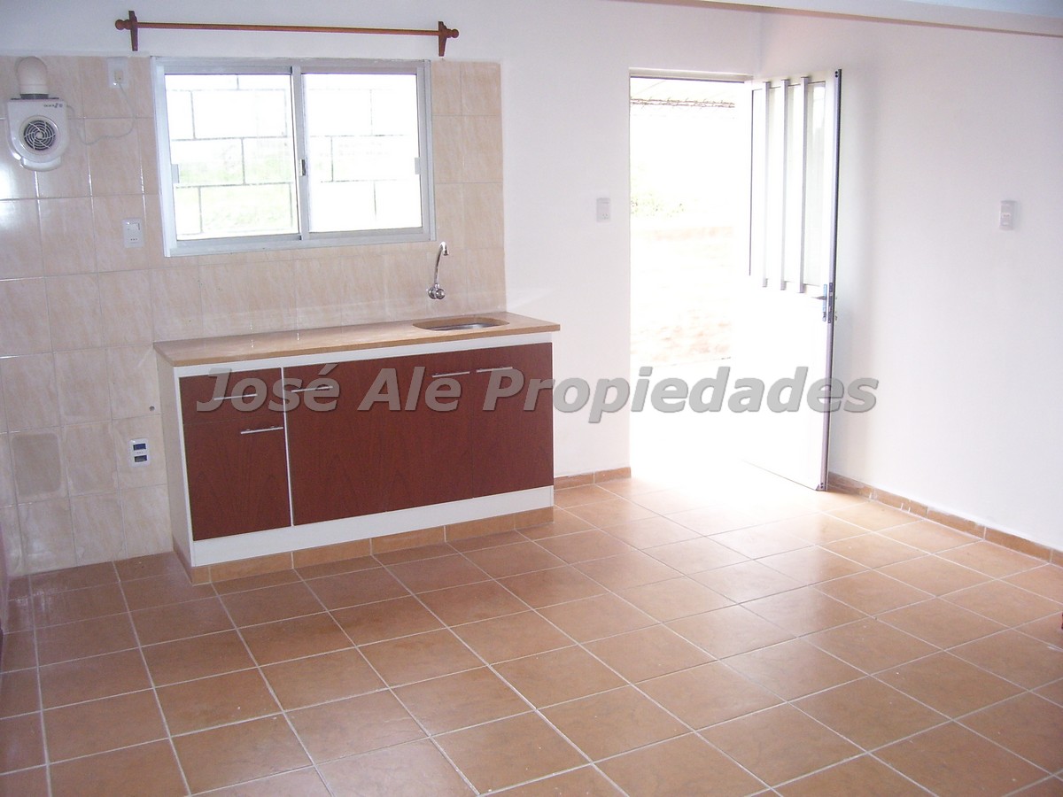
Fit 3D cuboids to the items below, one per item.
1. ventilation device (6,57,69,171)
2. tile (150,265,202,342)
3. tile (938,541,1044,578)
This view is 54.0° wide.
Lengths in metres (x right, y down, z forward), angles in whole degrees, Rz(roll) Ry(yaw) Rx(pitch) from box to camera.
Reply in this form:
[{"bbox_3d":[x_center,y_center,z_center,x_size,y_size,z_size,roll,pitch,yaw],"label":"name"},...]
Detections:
[{"bbox_3d":[-1.833,-1.057,3.876,0.215,0.415,0.150,-7,13,-26],"label":"ventilation device"},{"bbox_3d":[-1.449,-0.385,4.280,0.200,0.300,0.010,-7,13,-25],"label":"tile"},{"bbox_3d":[1.848,0.650,4.200,0.330,0.010,0.330,-7,13,-26],"label":"tile"}]

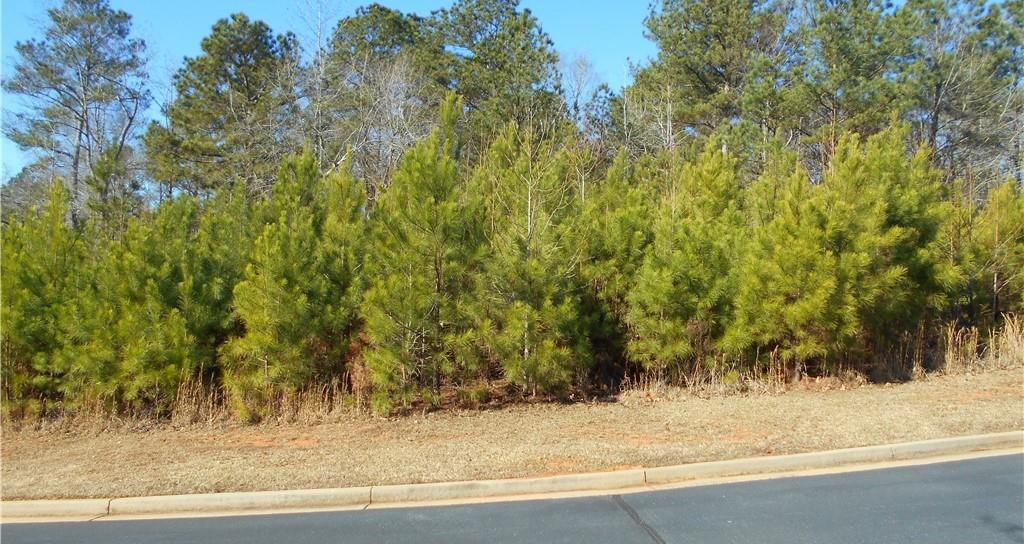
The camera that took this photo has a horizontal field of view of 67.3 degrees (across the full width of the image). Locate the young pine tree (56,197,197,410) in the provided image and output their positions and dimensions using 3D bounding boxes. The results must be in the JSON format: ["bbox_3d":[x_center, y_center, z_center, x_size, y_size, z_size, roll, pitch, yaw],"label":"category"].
[{"bbox_3d":[-6.648,0.545,13.263,2.537,3.711,2.537,0,-2,0],"label":"young pine tree"}]

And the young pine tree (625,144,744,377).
[{"bbox_3d":[3.222,-0.267,14.366,2.350,4.261,2.350,0,-2,0],"label":"young pine tree"}]

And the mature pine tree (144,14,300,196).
[{"bbox_3d":[-13.301,-4.242,35.199,7.099,15.303,7.099,0,-2,0],"label":"mature pine tree"}]

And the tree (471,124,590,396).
[{"bbox_3d":[0.315,-0.235,13.115,2.145,4.600,2.145,0,-2,0],"label":"tree"}]

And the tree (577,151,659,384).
[{"bbox_3d":[1.991,-0.220,14.520,1.838,4.254,1.838,0,-2,0],"label":"tree"}]

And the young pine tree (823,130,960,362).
[{"bbox_3d":[7.416,-0.619,15.112,2.840,4.598,2.840,0,-2,0],"label":"young pine tree"}]

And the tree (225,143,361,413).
[{"bbox_3d":[-3.592,0.131,12.646,2.334,4.288,2.334,0,-2,0],"label":"tree"}]

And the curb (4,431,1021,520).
[{"bbox_3d":[0.397,2.400,8.889,12.476,0.200,0.850,-3,-2,-5],"label":"curb"}]

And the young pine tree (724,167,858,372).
[{"bbox_3d":[5.192,-0.085,14.288,2.487,3.773,2.487,0,-2,0],"label":"young pine tree"}]

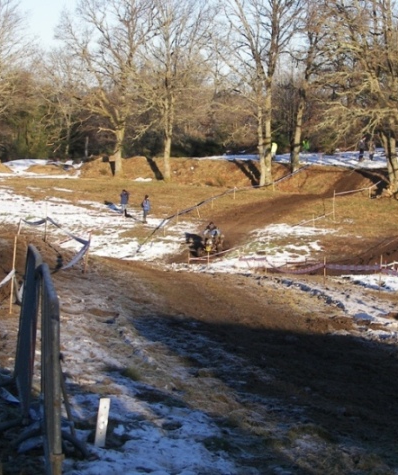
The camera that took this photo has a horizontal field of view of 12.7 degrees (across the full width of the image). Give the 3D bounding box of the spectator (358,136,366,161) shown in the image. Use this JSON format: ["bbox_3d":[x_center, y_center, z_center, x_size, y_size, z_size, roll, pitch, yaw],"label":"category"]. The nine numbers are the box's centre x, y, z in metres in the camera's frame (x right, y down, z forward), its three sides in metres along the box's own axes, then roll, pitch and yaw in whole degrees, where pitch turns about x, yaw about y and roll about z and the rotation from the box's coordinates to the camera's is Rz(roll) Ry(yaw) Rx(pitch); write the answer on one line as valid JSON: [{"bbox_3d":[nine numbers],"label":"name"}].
[{"bbox_3d":[12.211,-6.595,134.000,0.520,1.720,0.360,0,2,17],"label":"spectator"}]

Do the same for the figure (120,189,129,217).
[{"bbox_3d":[-4.711,-2.160,113.000,0.580,1.730,0.420,0,2,-11],"label":"figure"}]

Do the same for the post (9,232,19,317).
[{"bbox_3d":[-2.320,0.470,22.500,0.035,0.970,0.035,4,2,0],"label":"post"}]

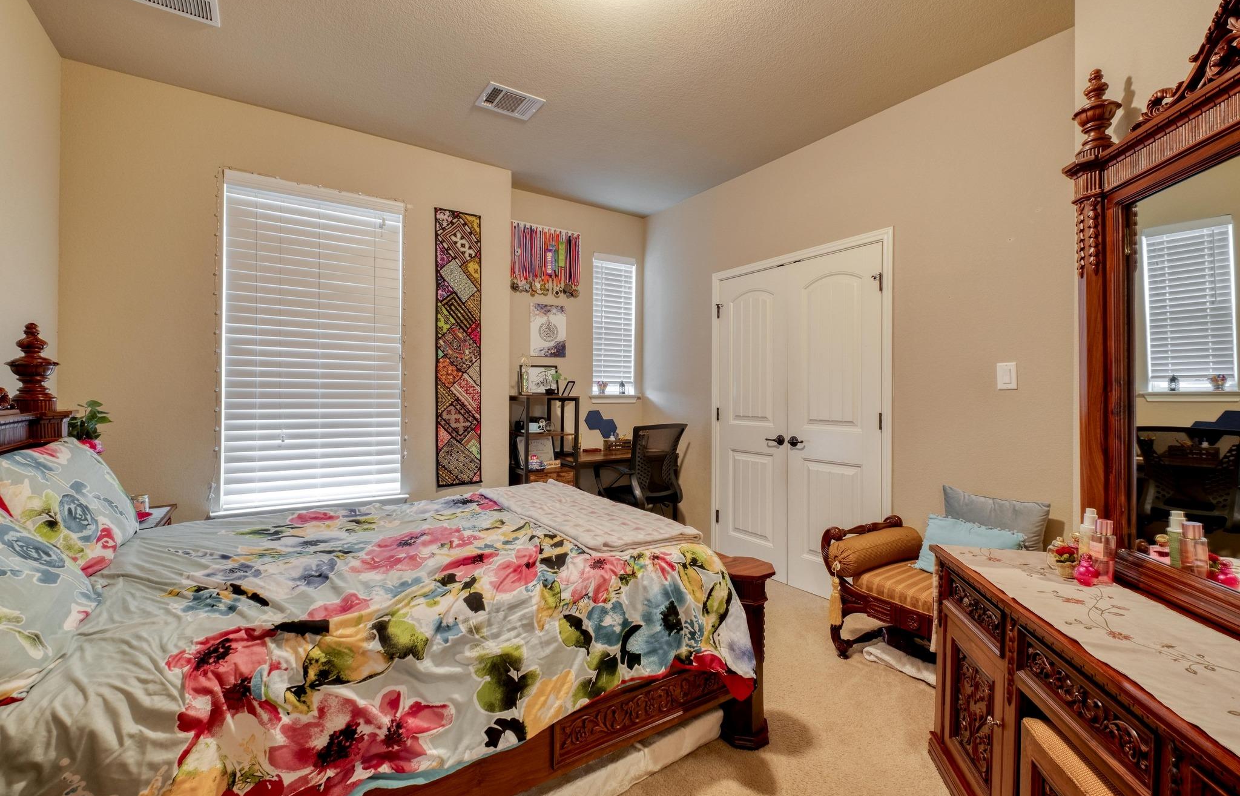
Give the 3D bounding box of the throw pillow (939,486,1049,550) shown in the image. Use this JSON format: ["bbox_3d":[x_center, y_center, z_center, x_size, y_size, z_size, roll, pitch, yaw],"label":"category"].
[{"bbox_3d":[1.615,0.609,2.264,0.130,0.400,0.400,20,-11,-33],"label":"throw pillow"}]

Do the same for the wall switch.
[{"bbox_3d":[1.724,-0.095,2.302,0.012,0.119,0.074,0,0,-35],"label":"wall switch"}]

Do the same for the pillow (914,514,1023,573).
[{"bbox_3d":[1.514,0.676,2.261,0.120,0.270,0.390,29,-12,-24],"label":"pillow"}]

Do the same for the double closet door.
[{"bbox_3d":[1.061,0.168,3.280,0.060,2.050,1.235,0,0,-35],"label":"double closet door"}]

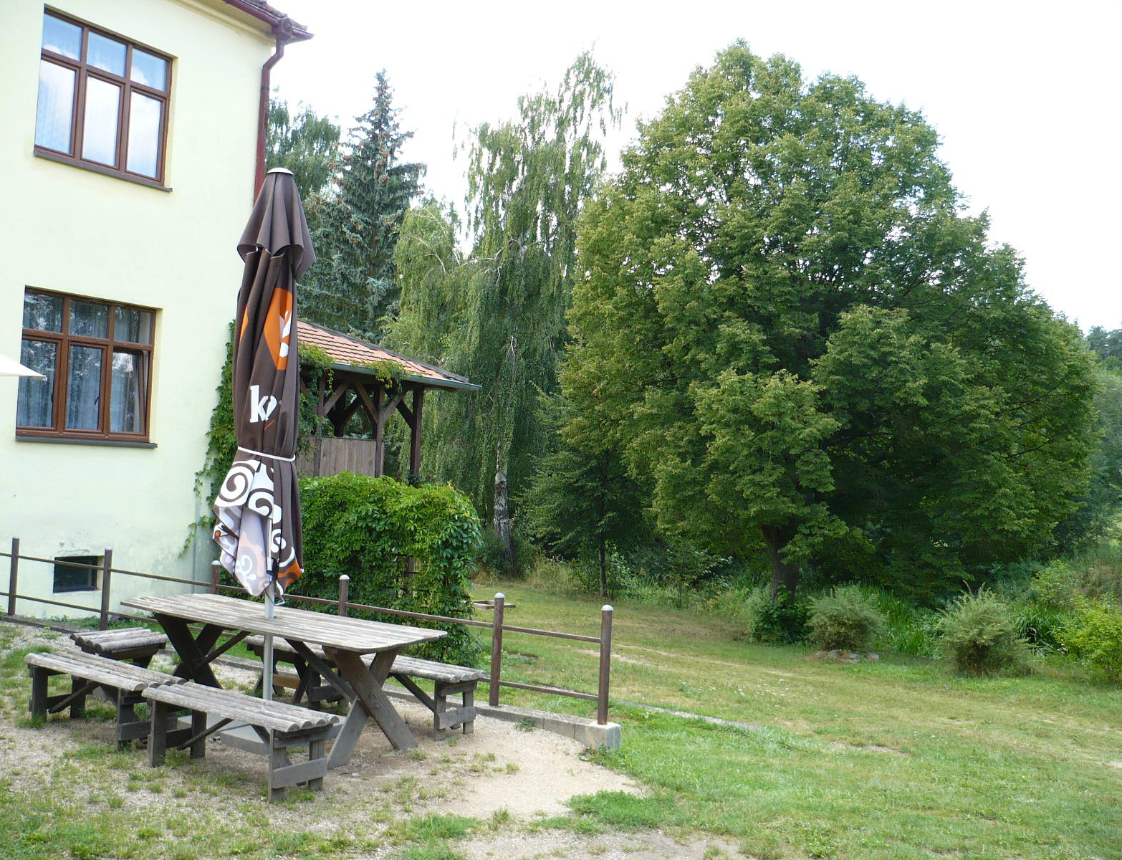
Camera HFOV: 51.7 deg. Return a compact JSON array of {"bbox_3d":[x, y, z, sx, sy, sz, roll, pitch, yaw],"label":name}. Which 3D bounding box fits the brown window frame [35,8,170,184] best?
[{"bbox_3d":[-5.286,-3.781,13.508,0.120,1.590,1.700,2,-2,33],"label":"brown window frame"}]

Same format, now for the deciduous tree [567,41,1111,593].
[{"bbox_3d":[4.152,-1.495,18.000,8.200,9.100,8.000,3,-2,0],"label":"deciduous tree"}]

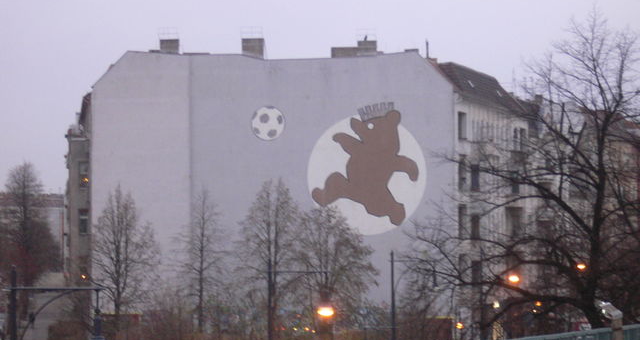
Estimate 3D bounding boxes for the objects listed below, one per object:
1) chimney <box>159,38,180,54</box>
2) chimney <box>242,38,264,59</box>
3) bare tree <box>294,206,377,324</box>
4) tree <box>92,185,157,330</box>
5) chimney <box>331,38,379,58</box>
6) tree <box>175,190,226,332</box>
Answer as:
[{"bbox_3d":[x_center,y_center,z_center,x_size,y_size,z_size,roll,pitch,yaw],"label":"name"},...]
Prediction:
[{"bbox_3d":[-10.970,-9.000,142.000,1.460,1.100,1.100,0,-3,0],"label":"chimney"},{"bbox_3d":[-4.860,-8.870,142.000,1.610,1.500,1.200,0,-3,0],"label":"chimney"},{"bbox_3d":[0.940,6.600,118.000,4.980,8.750,4.980,0,-3,0],"label":"bare tree"},{"bbox_3d":[-12.290,6.130,122.000,4.020,10.430,4.020,0,-3,0],"label":"tree"},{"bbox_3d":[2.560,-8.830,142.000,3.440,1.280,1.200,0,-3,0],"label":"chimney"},{"bbox_3d":[-7.510,6.280,122.000,3.020,10.240,3.020,0,-3,0],"label":"tree"}]

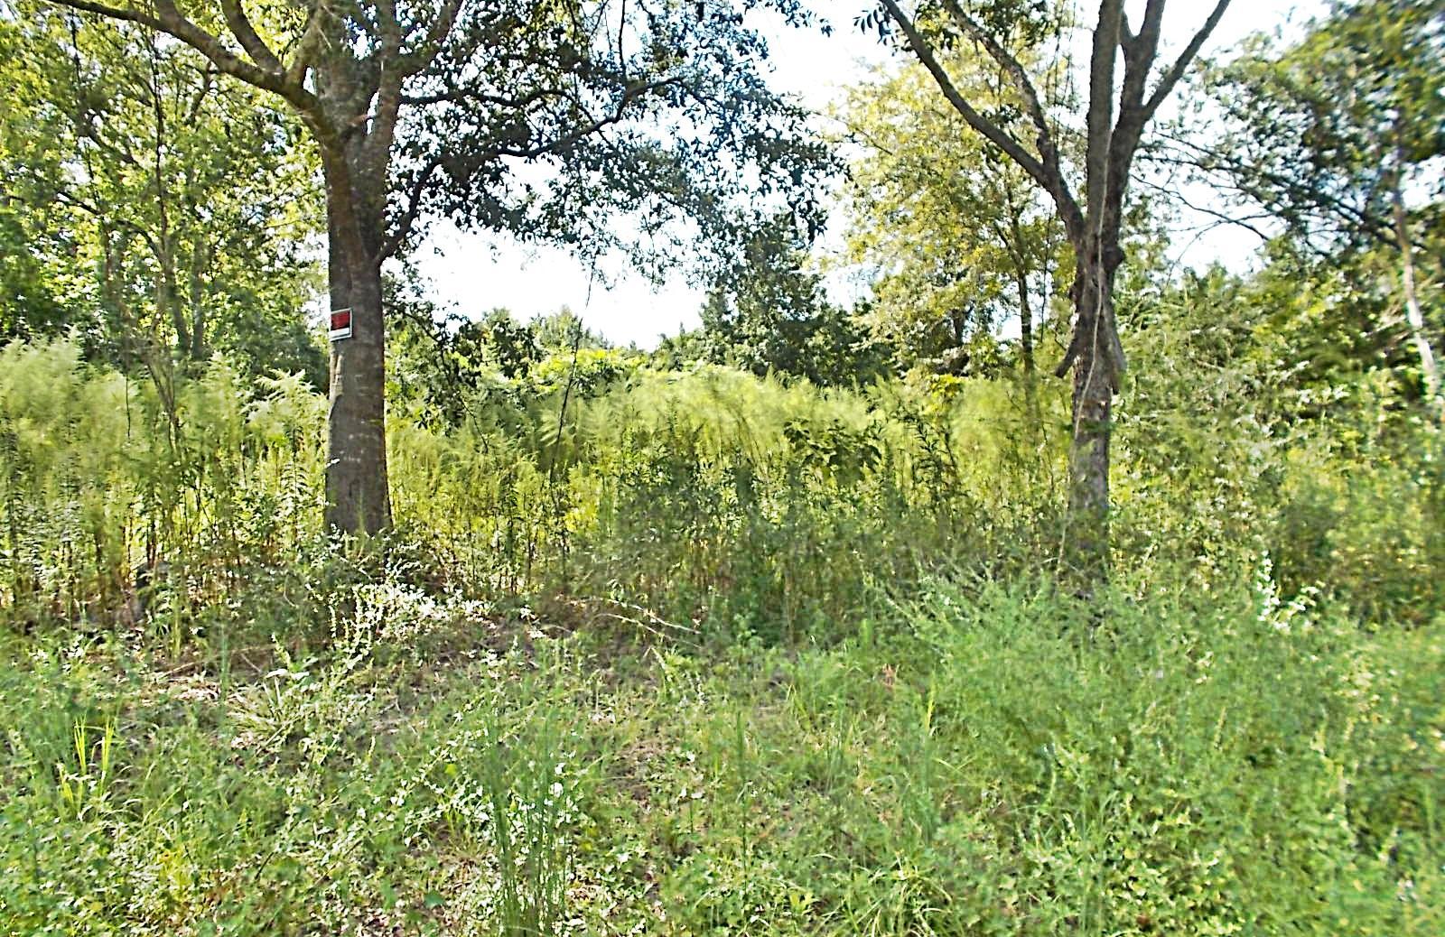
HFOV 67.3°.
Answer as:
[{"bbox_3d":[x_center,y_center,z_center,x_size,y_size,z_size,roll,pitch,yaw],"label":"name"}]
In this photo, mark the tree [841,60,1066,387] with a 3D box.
[{"bbox_3d":[3.950,-2.950,18.000,4.200,7.300,4.000,0,3,0],"label":"tree"}]

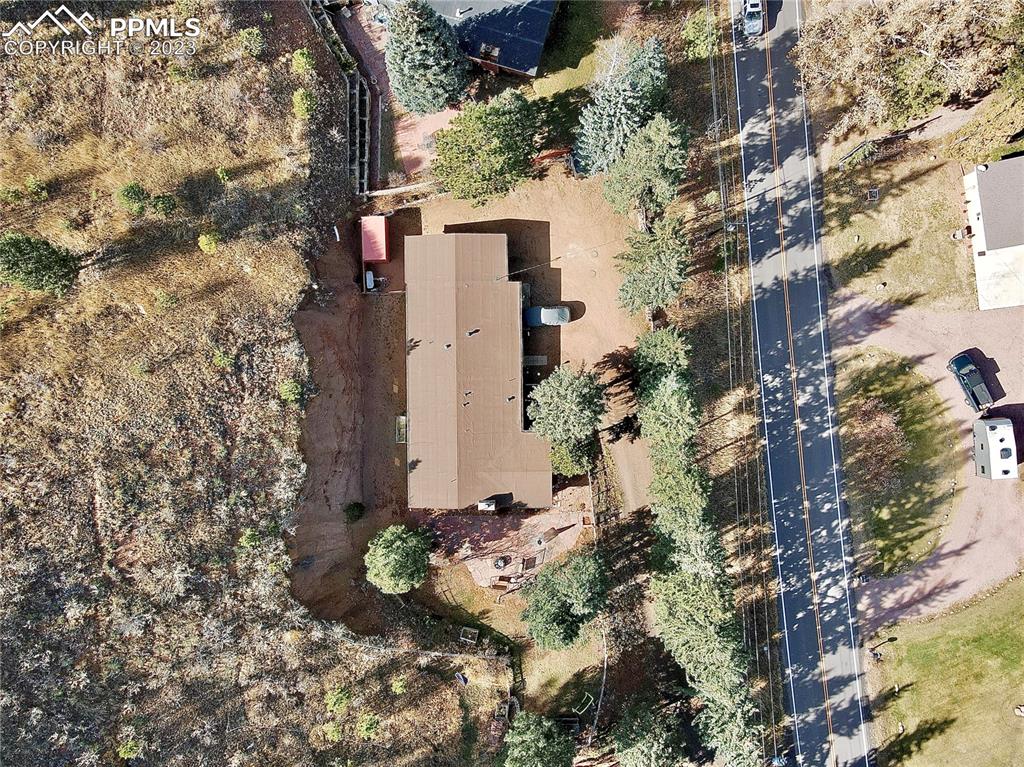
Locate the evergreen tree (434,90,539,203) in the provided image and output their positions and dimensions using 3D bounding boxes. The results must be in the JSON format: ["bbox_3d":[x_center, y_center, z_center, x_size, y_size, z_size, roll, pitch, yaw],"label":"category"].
[{"bbox_3d":[-2.637,-23.048,69.300,9.800,9.500,10.200,0,90,0],"label":"evergreen tree"}]

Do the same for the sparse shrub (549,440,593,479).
[{"bbox_3d":[5.820,7.130,69.350,4.360,3.300,4.130,0,90,0],"label":"sparse shrub"}]

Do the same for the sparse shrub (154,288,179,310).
[{"bbox_3d":[-33.188,-8.069,68.162,2.220,1.680,2.030,0,90,0],"label":"sparse shrub"}]

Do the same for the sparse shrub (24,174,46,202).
[{"bbox_3d":[-41.700,-17.070,62.100,1.700,1.800,2.200,0,90,0],"label":"sparse shrub"}]

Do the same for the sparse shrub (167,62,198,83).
[{"bbox_3d":[-29.650,-27.980,63.850,2.580,1.300,1.510,0,90,0],"label":"sparse shrub"}]

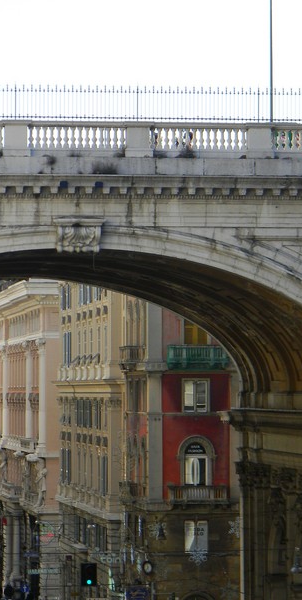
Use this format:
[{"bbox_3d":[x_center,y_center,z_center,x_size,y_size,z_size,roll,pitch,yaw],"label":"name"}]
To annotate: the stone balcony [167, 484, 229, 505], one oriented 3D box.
[{"bbox_3d":[2.787,11.203,139.506,3.550,1.150,1.050,0,-2,-9],"label":"stone balcony"}]

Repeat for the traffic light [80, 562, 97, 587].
[{"bbox_3d":[-2.712,12.139,107.000,0.700,1.000,0.400,0,-2,-9],"label":"traffic light"}]

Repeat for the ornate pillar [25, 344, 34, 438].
[{"bbox_3d":[-9.939,7.485,198.500,0.780,8.000,0.780,0,-2,-9],"label":"ornate pillar"}]

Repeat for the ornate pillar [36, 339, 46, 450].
[{"bbox_3d":[-8.652,7.438,190.000,0.800,8.800,0.800,0,-2,-9],"label":"ornate pillar"}]

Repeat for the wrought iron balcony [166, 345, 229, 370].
[{"bbox_3d":[2.730,3.298,139.506,3.550,1.500,1.100,0,-2,-9],"label":"wrought iron balcony"}]

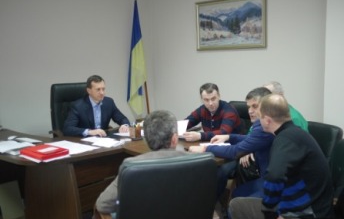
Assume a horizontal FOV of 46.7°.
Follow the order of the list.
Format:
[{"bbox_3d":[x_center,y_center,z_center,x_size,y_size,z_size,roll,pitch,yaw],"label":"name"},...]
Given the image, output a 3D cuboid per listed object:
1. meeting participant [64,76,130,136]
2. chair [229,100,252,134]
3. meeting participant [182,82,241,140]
[{"bbox_3d":[-0.568,0.346,3.514,0.620,1.260,0.820,-10,12,-44],"label":"meeting participant"},{"bbox_3d":[0.566,0.442,3.483,0.600,1.000,0.650,6,11,42],"label":"chair"},{"bbox_3d":[0.393,0.367,3.350,0.560,1.200,0.800,5,11,38],"label":"meeting participant"}]

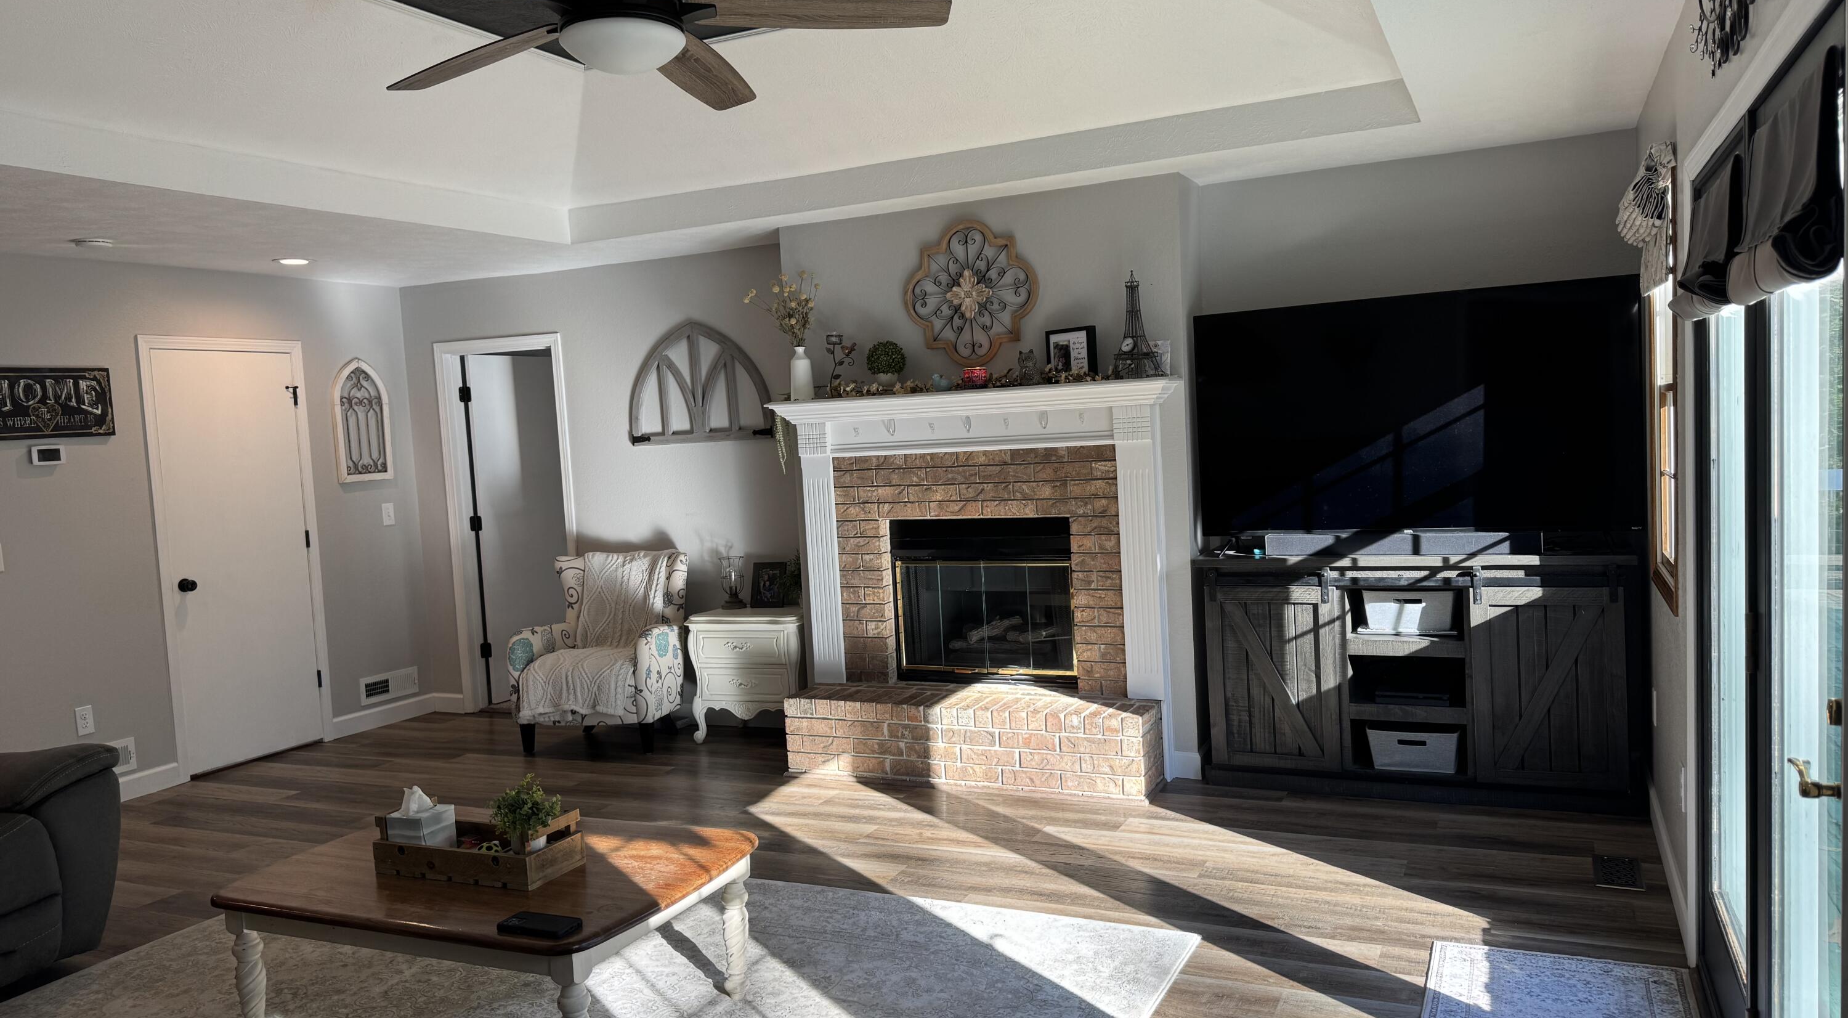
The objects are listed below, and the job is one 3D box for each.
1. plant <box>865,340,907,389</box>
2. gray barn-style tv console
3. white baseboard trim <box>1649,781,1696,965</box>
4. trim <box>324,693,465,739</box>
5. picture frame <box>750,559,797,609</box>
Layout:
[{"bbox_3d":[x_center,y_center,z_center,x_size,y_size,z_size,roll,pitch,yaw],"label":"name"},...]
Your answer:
[{"bbox_3d":[-0.159,-0.612,5.585,0.180,0.238,0.180,-3,4,0],"label":"plant"},{"bbox_3d":[1.863,0.625,4.947,1.550,0.926,0.365,-1,4,26],"label":"gray barn-style tv console"},{"bbox_3d":[2.290,1.057,3.953,0.018,0.125,1.460,-1,4,26],"label":"white baseboard trim"},{"bbox_3d":[-2.921,1.148,7.118,0.200,0.096,0.710,-1,4,26],"label":"trim"},{"bbox_3d":[-0.755,0.376,6.289,0.192,0.223,0.028,-2,-5,20],"label":"picture frame"}]

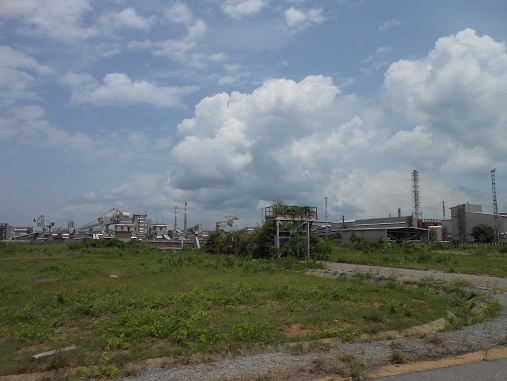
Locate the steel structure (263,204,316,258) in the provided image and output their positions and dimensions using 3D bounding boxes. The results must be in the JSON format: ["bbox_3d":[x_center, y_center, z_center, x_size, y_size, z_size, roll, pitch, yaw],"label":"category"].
[{"bbox_3d":[3.641,4.037,36.197,4.400,4.830,2.150,3,-8,-25],"label":"steel structure"}]

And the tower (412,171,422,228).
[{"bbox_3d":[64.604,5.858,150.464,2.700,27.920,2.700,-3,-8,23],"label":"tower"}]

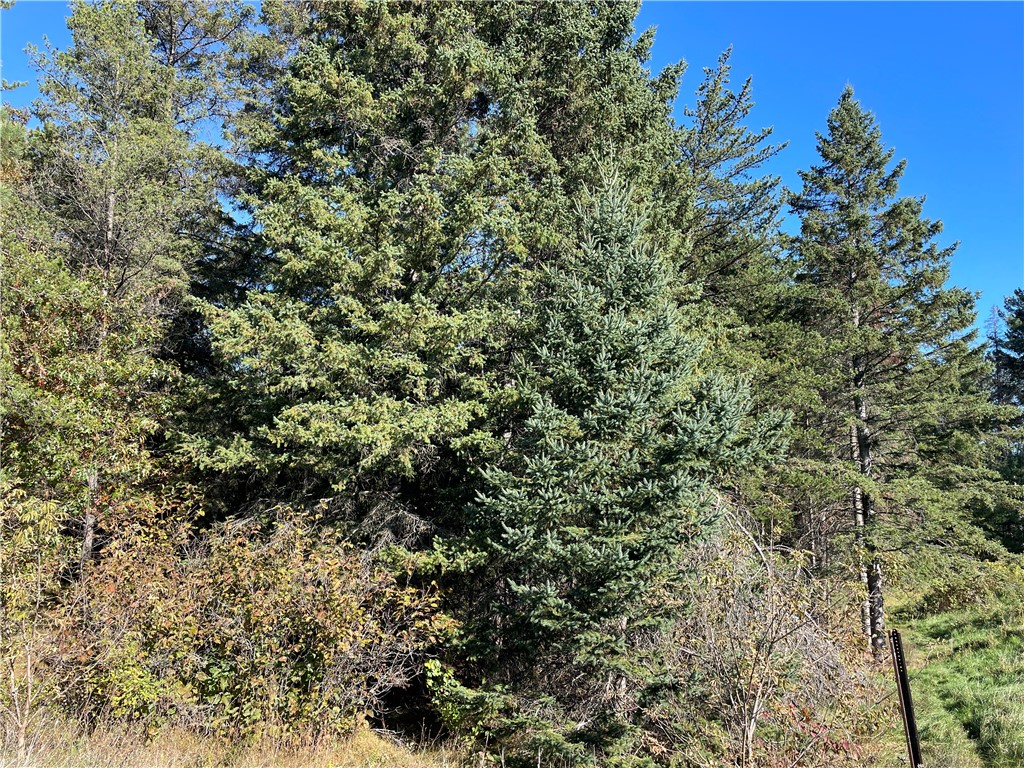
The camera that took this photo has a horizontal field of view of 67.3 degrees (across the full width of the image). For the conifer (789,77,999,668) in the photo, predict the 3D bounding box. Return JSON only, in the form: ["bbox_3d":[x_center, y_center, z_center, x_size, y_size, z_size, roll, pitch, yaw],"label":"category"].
[{"bbox_3d":[4.500,-0.300,9.300,2.900,7.000,2.900,0,-7,0],"label":"conifer"}]

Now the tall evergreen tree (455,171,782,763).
[{"bbox_3d":[0.970,0.450,6.850,2.750,4.900,2.600,0,-7,0],"label":"tall evergreen tree"}]

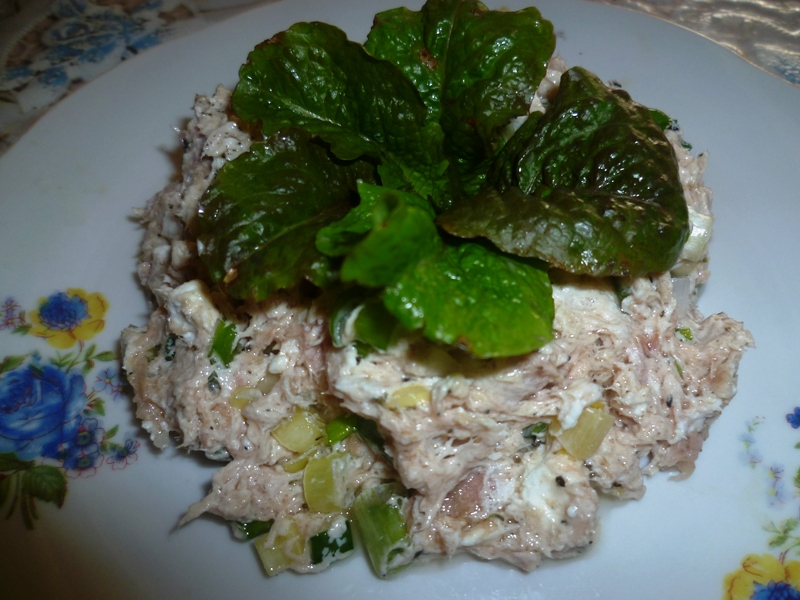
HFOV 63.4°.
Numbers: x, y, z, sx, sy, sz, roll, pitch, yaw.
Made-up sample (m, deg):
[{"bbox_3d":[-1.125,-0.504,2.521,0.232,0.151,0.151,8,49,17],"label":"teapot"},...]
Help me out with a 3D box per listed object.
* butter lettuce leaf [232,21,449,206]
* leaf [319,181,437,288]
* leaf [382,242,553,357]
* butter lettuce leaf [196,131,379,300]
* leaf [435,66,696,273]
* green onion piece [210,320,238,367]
[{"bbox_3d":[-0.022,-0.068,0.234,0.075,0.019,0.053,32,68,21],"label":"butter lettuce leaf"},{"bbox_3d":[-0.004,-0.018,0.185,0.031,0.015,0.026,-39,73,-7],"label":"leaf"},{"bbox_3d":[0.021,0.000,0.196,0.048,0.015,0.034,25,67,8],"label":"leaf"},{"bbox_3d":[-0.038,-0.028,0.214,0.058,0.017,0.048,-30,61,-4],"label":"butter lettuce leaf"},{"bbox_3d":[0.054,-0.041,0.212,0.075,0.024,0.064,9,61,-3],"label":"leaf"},{"bbox_3d":[-0.043,0.011,0.160,0.006,0.005,0.012,14,75,-2],"label":"green onion piece"}]

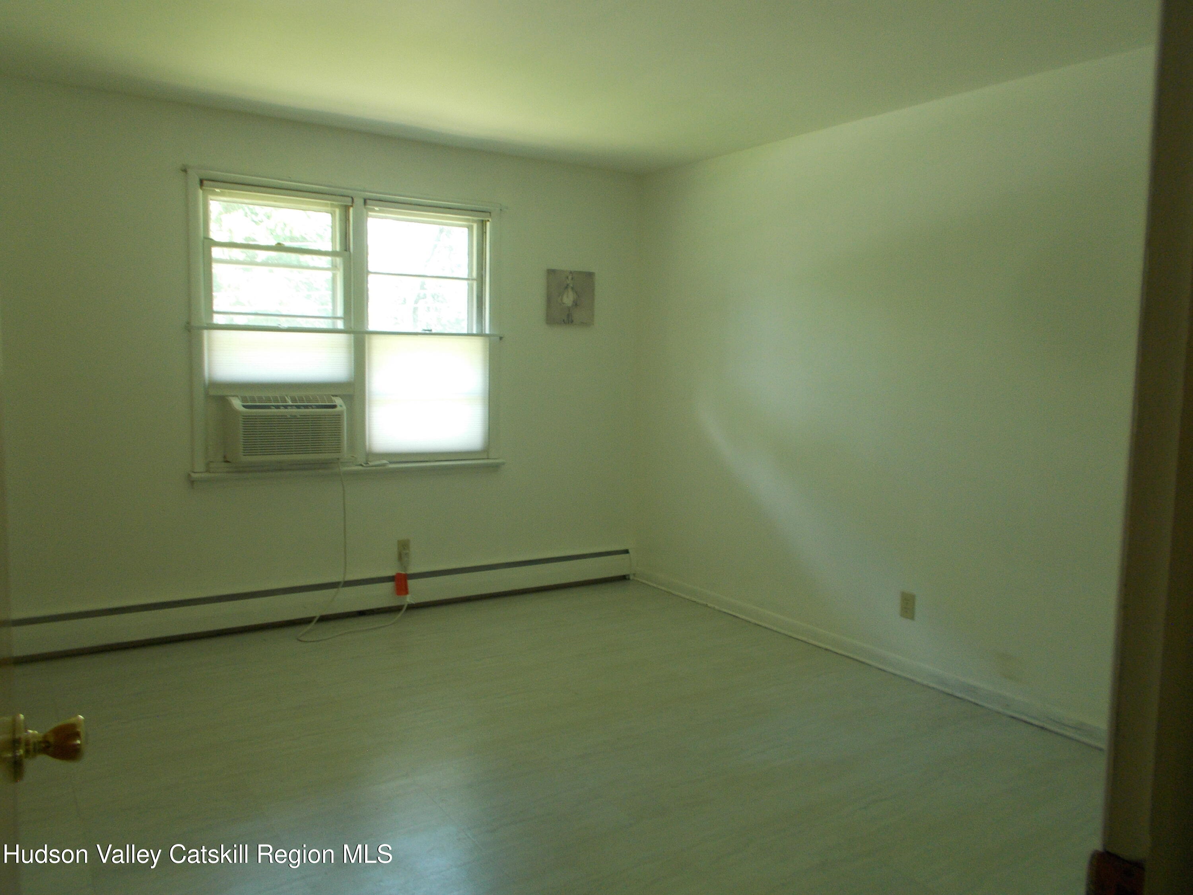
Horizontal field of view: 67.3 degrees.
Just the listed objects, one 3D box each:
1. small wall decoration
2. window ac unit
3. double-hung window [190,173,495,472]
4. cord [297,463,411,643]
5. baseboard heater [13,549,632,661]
[{"bbox_3d":[-0.145,-0.861,5.137,0.315,0.305,0.025,-3,7,-33],"label":"small wall decoration"},{"bbox_3d":[-1.495,-0.106,4.303,0.480,0.303,0.390,-3,7,-33],"label":"window ac unit"},{"bbox_3d":[-1.198,-0.582,4.498,1.540,1.365,0.125,-3,7,-33],"label":"double-hung window"},{"bbox_3d":[-1.177,0.474,4.410,0.640,0.812,0.340,-3,7,-33],"label":"cord"},{"bbox_3d":[-1.152,0.770,4.644,3.255,0.177,0.065,-3,7,-33],"label":"baseboard heater"}]

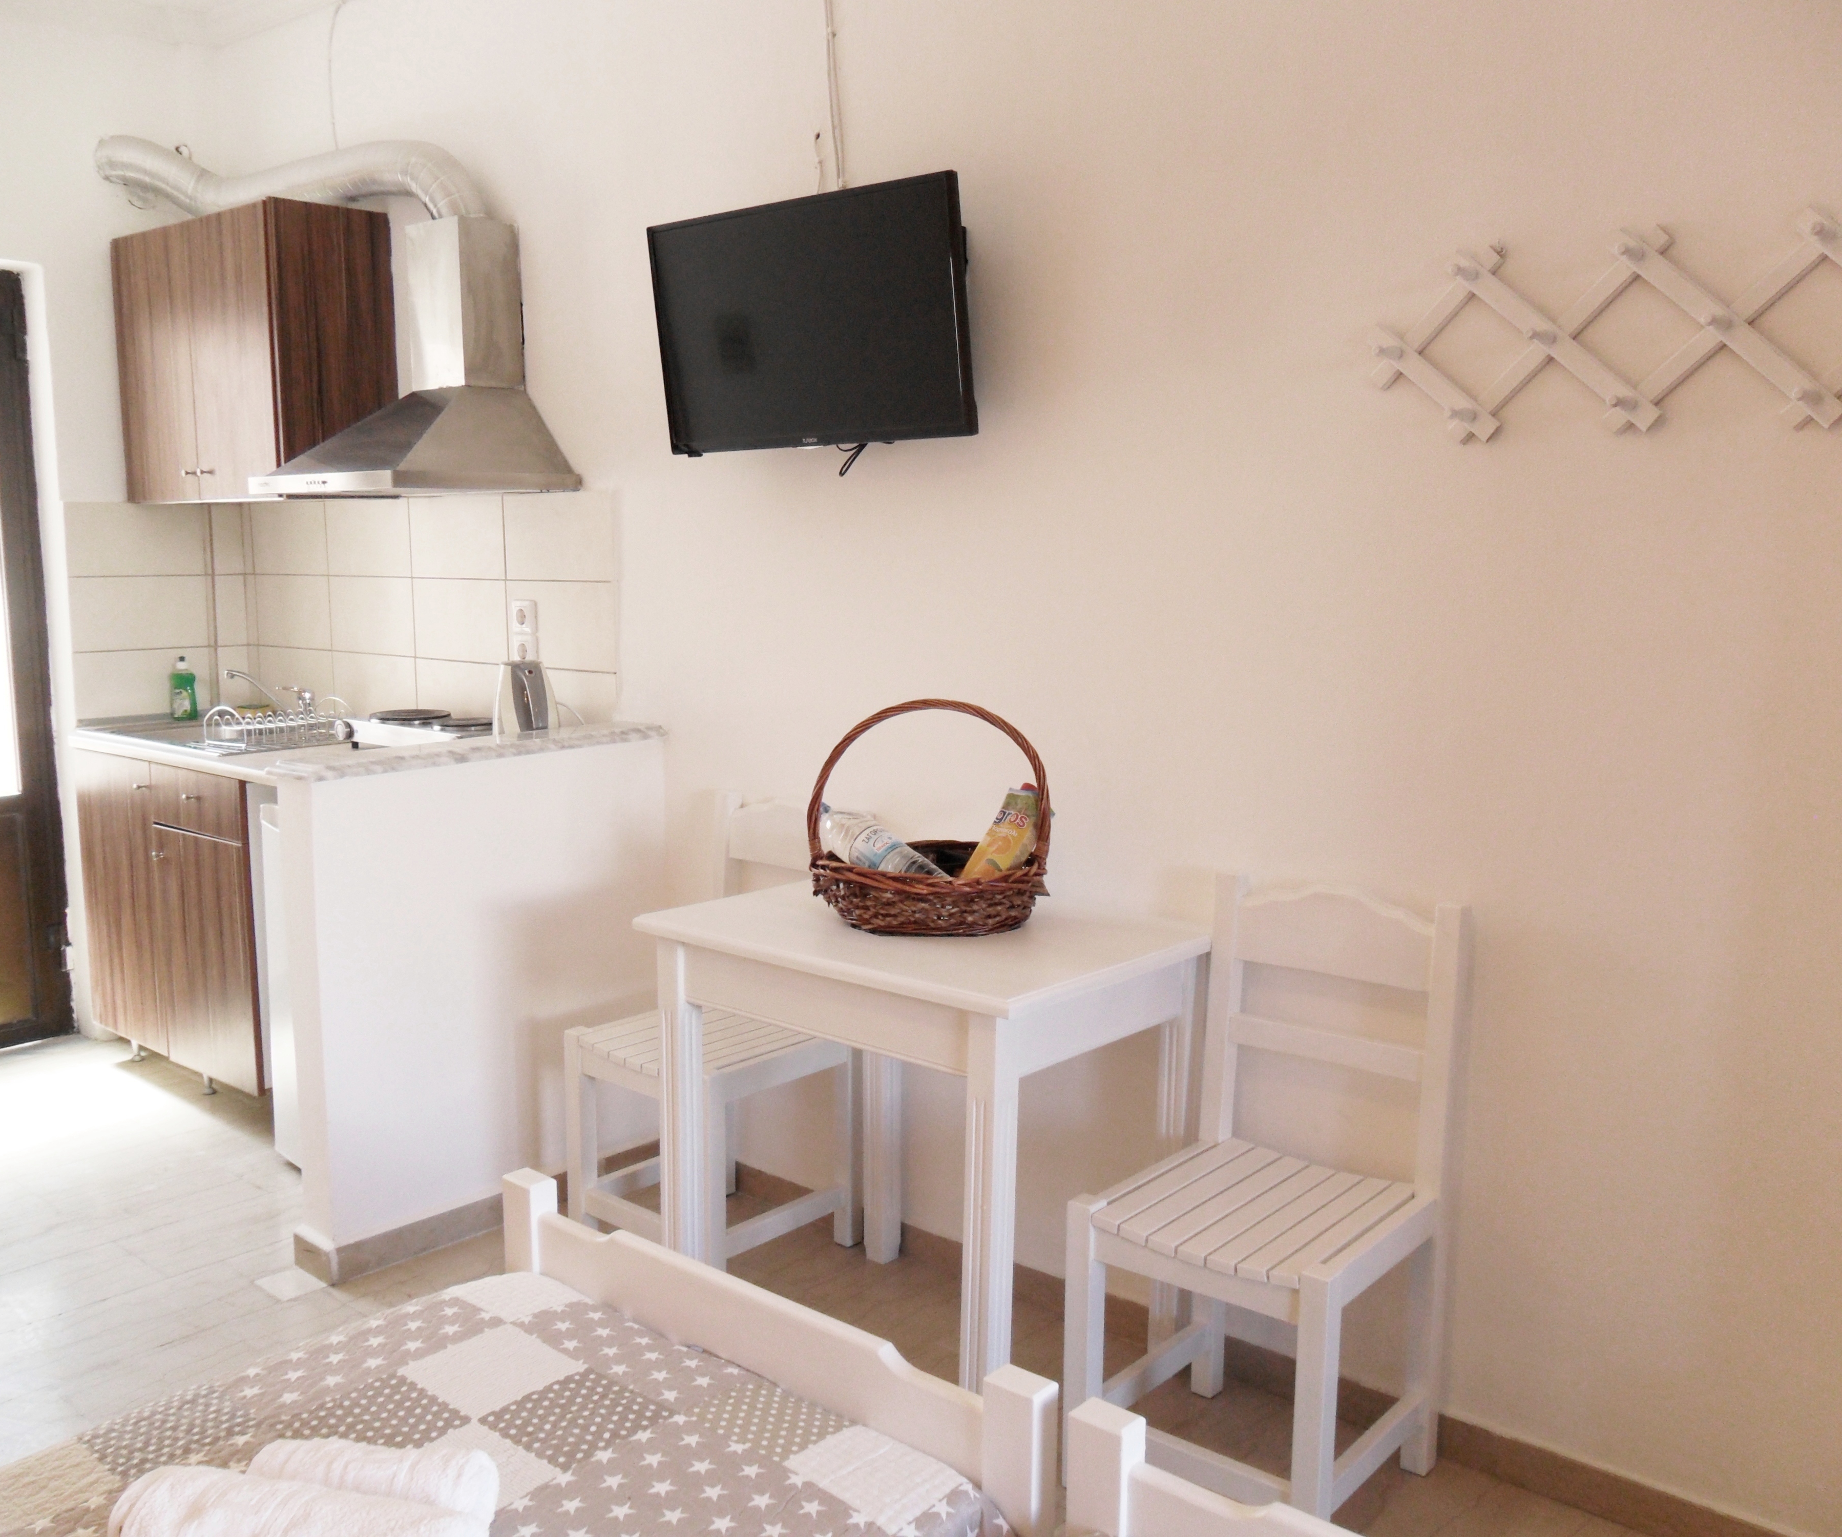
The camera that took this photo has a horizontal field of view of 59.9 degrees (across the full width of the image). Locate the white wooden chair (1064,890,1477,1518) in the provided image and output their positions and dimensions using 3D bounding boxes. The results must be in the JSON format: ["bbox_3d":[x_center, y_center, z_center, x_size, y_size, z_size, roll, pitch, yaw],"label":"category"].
[{"bbox_3d":[0.515,0.640,2.373,0.404,0.874,0.447,6,10,39],"label":"white wooden chair"}]

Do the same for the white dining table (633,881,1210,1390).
[{"bbox_3d":[0.014,0.640,2.711,0.779,0.779,0.608,7,10,39],"label":"white dining table"}]

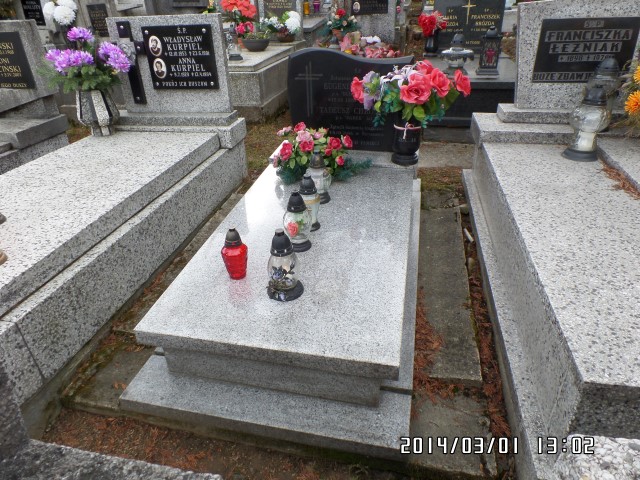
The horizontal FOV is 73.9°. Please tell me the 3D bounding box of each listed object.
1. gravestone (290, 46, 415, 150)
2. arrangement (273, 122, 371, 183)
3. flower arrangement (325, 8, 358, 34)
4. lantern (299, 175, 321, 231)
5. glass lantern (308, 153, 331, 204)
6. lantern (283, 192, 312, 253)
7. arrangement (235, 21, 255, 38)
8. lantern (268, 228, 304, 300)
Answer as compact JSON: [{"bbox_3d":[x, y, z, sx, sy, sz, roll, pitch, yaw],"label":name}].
[{"bbox_3d":[0.192,-0.908,2.783,0.790,0.630,0.090,5,33,12],"label":"gravestone"},{"bbox_3d":[0.008,-0.512,2.435,0.520,0.290,0.340,5,33,11],"label":"arrangement"},{"bbox_3d":[0.254,-2.582,5.023,0.400,0.280,0.340,5,33,11],"label":"flower arrangement"},{"bbox_3d":[-0.040,-0.169,1.935,0.095,0.256,0.095,-2,33,1],"label":"lantern"},{"bbox_3d":[0.000,-0.318,2.165,0.118,0.256,0.118,-2,33,1],"label":"glass lantern"},{"bbox_3d":[-0.090,-0.083,1.805,0.123,0.256,0.123,-2,33,1],"label":"lantern"},{"bbox_3d":[-0.940,-2.621,5.294,0.250,0.210,0.220,5,33,11],"label":"arrangement"},{"bbox_3d":[-0.137,0.079,1.556,0.130,0.256,0.130,5,33,11],"label":"lantern"}]

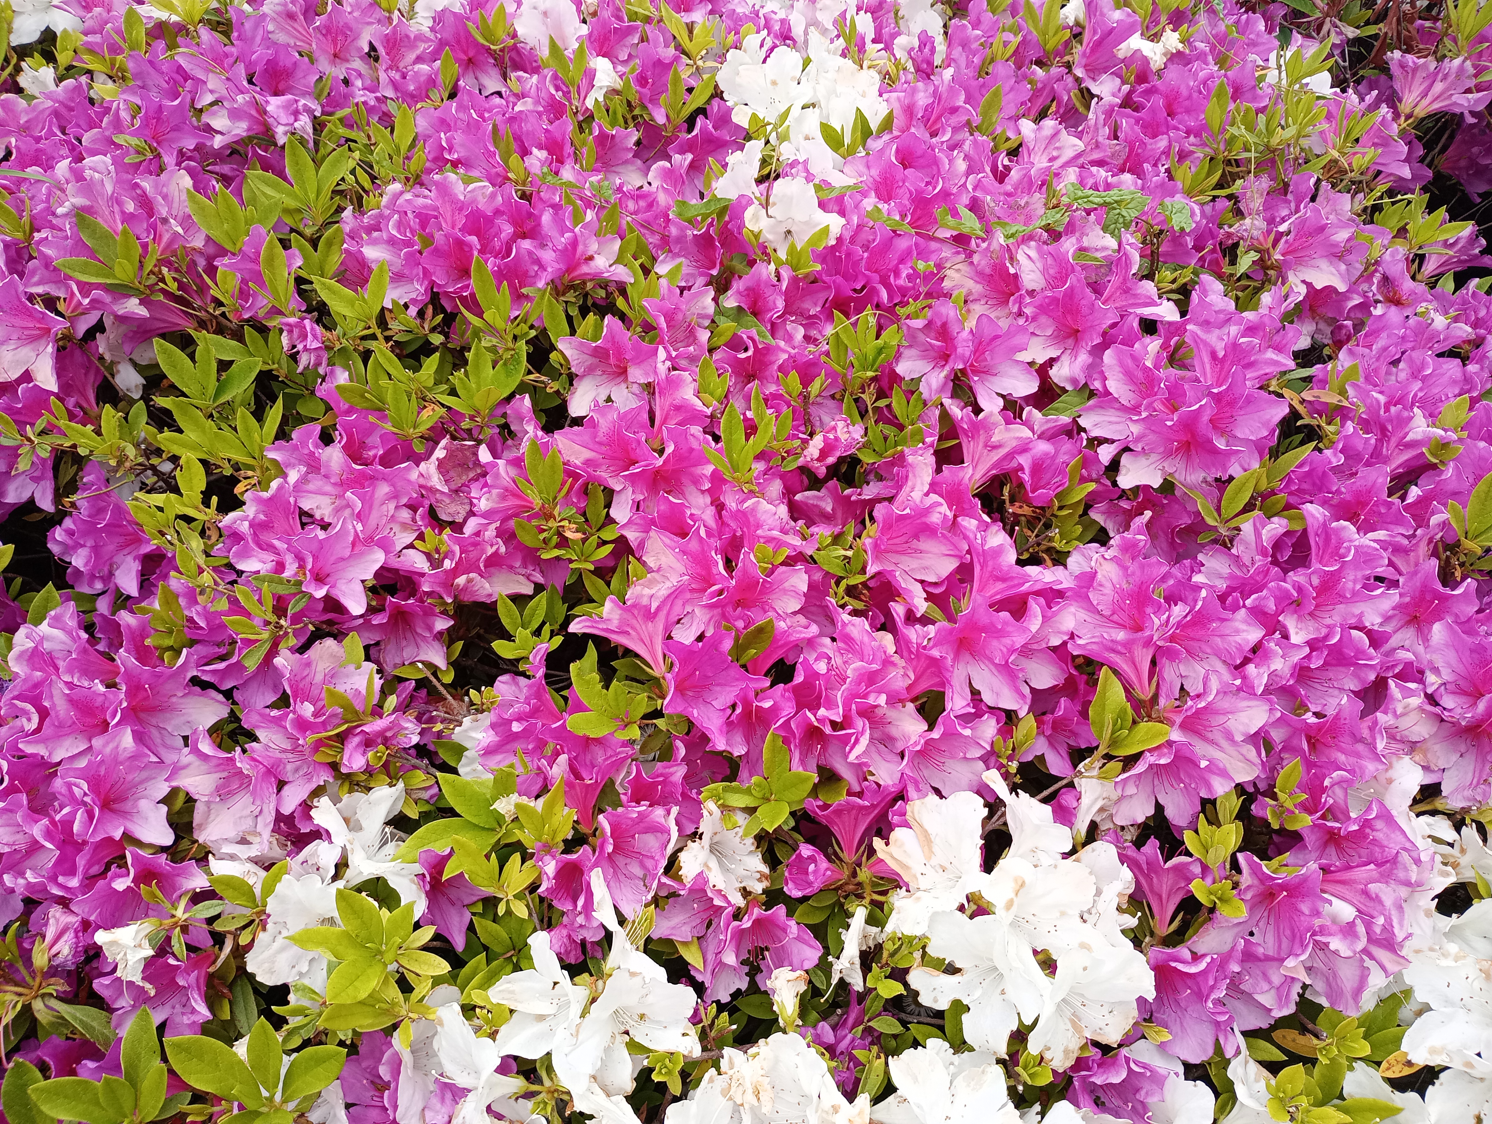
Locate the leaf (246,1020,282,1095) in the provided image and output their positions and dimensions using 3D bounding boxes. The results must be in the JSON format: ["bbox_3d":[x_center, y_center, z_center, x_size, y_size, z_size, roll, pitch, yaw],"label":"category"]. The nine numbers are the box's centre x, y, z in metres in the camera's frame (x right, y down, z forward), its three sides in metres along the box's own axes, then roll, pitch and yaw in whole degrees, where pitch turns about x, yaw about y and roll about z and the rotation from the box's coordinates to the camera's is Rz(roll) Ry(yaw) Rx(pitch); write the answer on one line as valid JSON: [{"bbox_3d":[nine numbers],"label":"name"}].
[{"bbox_3d":[-0.234,0.242,0.590,0.018,0.009,0.035,-8,75,-14],"label":"leaf"}]

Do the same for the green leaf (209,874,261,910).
[{"bbox_3d":[-0.295,0.191,0.698,0.035,0.008,0.017,36,54,-8],"label":"green leaf"}]

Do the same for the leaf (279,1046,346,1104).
[{"bbox_3d":[-0.211,0.251,0.590,0.039,0.010,0.019,-40,69,-11],"label":"leaf"}]

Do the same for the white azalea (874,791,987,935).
[{"bbox_3d":[0.112,0.183,0.735,0.064,0.078,0.045,18,8,16],"label":"white azalea"}]

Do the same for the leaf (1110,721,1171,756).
[{"bbox_3d":[0.219,0.098,0.670,0.035,0.009,0.017,-21,67,9],"label":"leaf"}]

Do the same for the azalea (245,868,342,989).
[{"bbox_3d":[-0.235,0.191,0.630,0.060,0.045,0.062,-7,88,-31],"label":"azalea"}]

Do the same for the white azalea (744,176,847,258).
[{"bbox_3d":[0.035,-0.246,0.865,0.072,0.057,0.048,-1,15,-3],"label":"white azalea"}]

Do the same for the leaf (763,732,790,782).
[{"bbox_3d":[0.017,0.124,0.765,0.018,0.008,0.033,-6,90,-1],"label":"leaf"}]

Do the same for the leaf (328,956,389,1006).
[{"bbox_3d":[-0.212,0.230,0.662,0.026,0.009,0.040,37,39,17],"label":"leaf"}]

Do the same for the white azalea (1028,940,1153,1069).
[{"bbox_3d":[0.171,0.220,0.600,0.062,0.063,0.048,-7,21,-23],"label":"white azalea"}]

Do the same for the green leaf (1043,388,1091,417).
[{"bbox_3d":[0.217,-0.107,0.810,0.041,0.010,0.023,-26,67,-5],"label":"green leaf"}]

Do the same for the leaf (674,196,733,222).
[{"bbox_3d":[-0.031,-0.257,0.880,0.045,0.014,0.025,-15,52,-12],"label":"leaf"}]

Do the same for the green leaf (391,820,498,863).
[{"bbox_3d":[-0.165,0.156,0.660,0.058,0.013,0.024,-11,62,-12],"label":"green leaf"}]

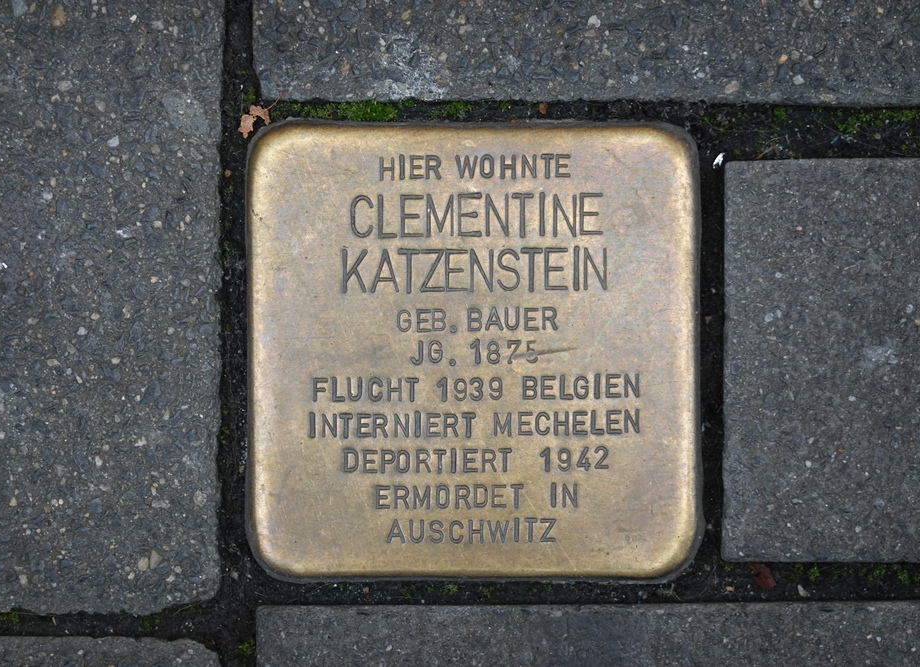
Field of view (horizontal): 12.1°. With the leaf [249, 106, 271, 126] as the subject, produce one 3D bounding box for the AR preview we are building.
[{"bbox_3d":[-0.043,-0.047,0.934,0.005,0.002,0.003,44,87,3],"label":"leaf"}]

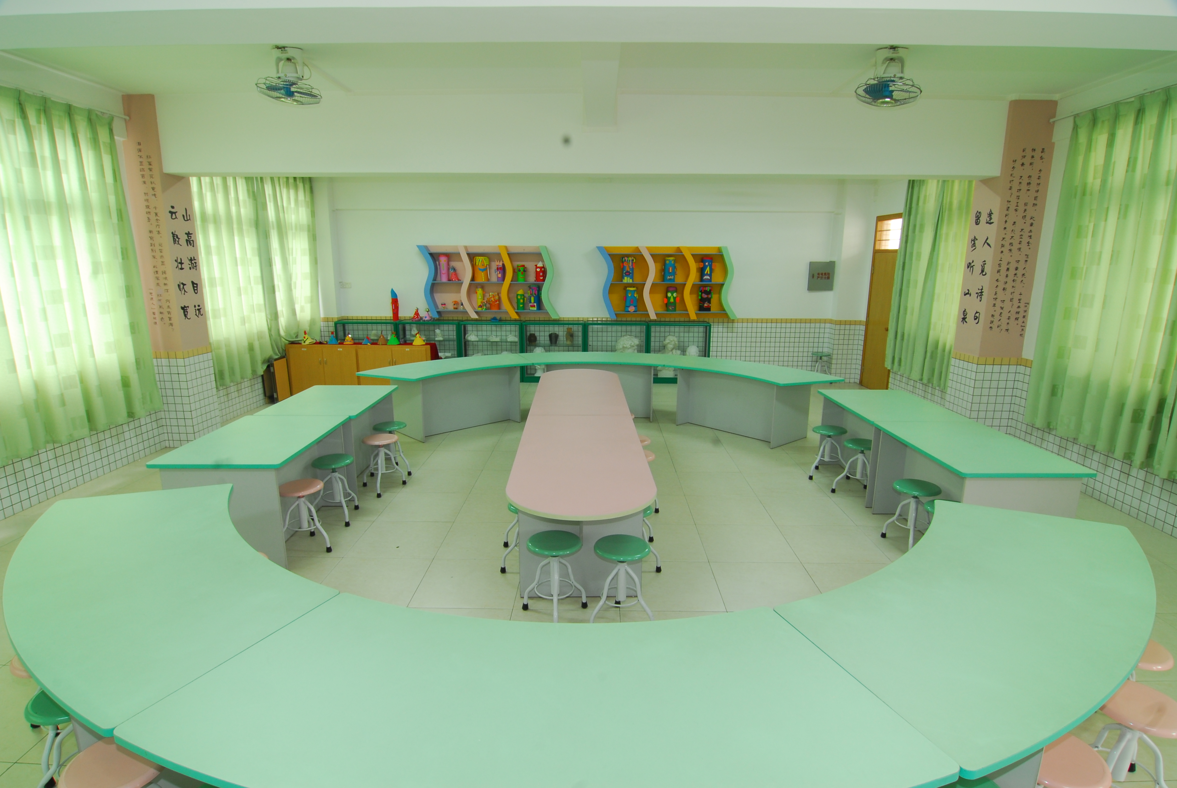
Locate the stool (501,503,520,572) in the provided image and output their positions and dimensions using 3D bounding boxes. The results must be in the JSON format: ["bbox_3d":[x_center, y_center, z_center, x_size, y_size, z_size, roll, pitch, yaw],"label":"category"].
[{"bbox_3d":[-0.364,0.927,3.750,0.370,0.465,0.370,0,13,1],"label":"stool"}]

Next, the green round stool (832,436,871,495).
[{"bbox_3d":[2.344,0.643,5.079,0.360,0.469,0.360,0,12,1],"label":"green round stool"}]

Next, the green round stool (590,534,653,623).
[{"bbox_3d":[0.182,1.040,3.216,0.360,0.479,0.360,0,12,0],"label":"green round stool"}]

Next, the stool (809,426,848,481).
[{"bbox_3d":[2.240,0.549,5.517,0.360,0.463,0.360,0,12,1],"label":"stool"}]

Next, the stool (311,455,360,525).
[{"bbox_3d":[-1.958,0.737,4.525,0.370,0.475,0.370,0,13,1],"label":"stool"}]

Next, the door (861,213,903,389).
[{"bbox_3d":[4.580,-1.382,9.143,0.080,2.693,0.979,0,12,1],"label":"door"}]

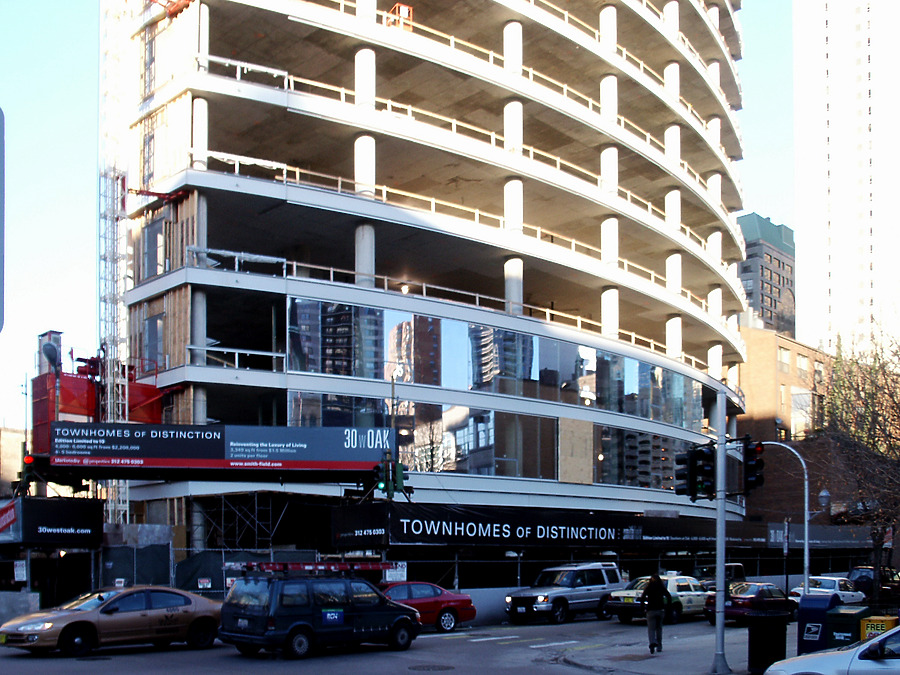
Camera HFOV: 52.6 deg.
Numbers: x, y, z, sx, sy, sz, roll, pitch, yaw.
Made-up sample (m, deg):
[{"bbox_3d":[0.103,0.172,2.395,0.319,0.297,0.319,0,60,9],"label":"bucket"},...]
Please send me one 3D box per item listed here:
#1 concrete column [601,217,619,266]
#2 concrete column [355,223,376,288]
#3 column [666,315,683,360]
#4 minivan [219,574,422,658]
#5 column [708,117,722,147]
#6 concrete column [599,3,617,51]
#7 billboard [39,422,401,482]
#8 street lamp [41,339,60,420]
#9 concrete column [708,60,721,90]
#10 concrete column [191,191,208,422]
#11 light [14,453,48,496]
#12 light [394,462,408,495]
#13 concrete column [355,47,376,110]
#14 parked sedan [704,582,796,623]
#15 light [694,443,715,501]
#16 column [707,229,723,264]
[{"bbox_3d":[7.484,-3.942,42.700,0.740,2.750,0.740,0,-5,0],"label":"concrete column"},{"bbox_3d":[-3.222,-2.898,34.700,0.770,2.950,0.770,0,-9,0],"label":"concrete column"},{"bbox_3d":[11.792,0.578,47.800,0.740,2.750,0.740,0,-5,0],"label":"column"},{"bbox_3d":[-2.789,6.297,20.800,1.820,1.720,4.500,-11,-15,43],"label":"minivan"},{"bbox_3d":[15.725,-11.631,54.000,0.800,2.950,0.800,-8,-12,43],"label":"column"},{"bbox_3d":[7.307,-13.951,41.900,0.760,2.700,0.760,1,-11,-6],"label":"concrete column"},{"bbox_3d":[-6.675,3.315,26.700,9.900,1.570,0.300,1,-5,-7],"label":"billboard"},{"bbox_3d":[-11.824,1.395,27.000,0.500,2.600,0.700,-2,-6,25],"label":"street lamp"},{"bbox_3d":[15.812,-15.065,54.400,0.800,2.950,0.800,-8,-12,43],"label":"concrete column"},{"bbox_3d":[-9.513,-0.989,34.600,0.620,9.000,0.620,-2,-9,-1],"label":"concrete column"},{"bbox_3d":[-12.078,3.916,26.200,0.500,1.100,0.420,3,-6,-33],"label":"light"},{"bbox_3d":[-1.396,4.045,26.200,0.300,0.860,0.340,-10,-17,38],"label":"light"},{"bbox_3d":[-3.529,-10.690,38.000,0.860,2.950,0.860,0,-13,0],"label":"concrete column"},{"bbox_3d":[10.952,9.592,33.000,1.740,1.410,4.500,-10,-17,38],"label":"parked sedan"},{"bbox_3d":[4.427,2.327,15.800,0.300,0.950,0.340,-4,-6,37],"label":"light"},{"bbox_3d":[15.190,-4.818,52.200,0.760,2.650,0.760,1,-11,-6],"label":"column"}]

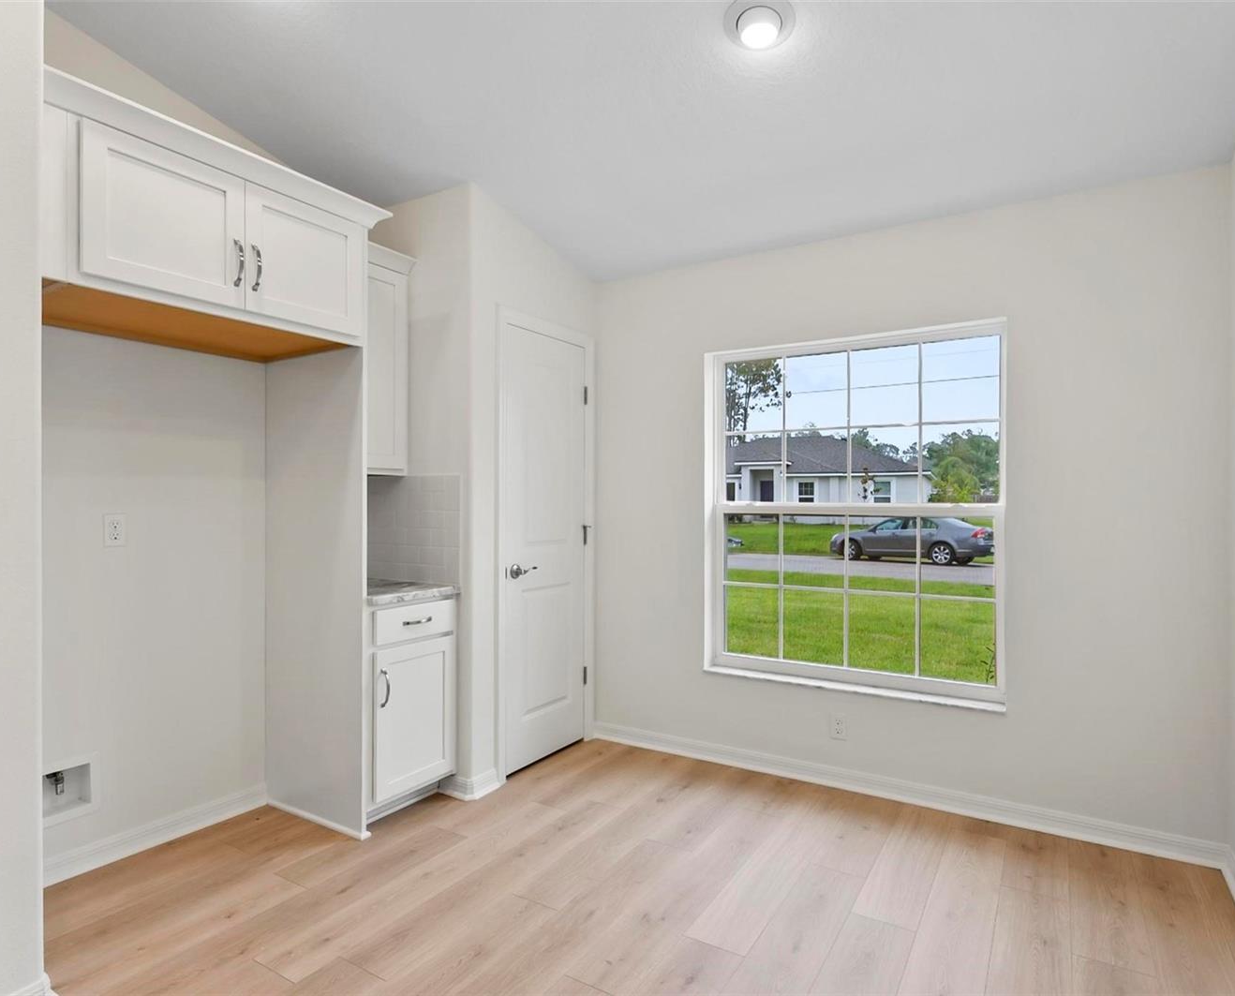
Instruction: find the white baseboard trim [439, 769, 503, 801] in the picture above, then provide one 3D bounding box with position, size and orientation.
[{"bbox_3d":[-0.639,1.233,2.918,0.190,0.090,0.185,0,0,33],"label":"white baseboard trim"}]

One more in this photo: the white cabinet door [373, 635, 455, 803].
[{"bbox_3d":[-0.810,0.883,2.690,0.022,0.580,0.390,0,0,33],"label":"white cabinet door"}]

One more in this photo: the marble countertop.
[{"bbox_3d":[-1.070,0.390,2.850,0.635,0.038,0.440,0,0,33],"label":"marble countertop"}]

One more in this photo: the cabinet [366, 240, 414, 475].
[{"bbox_3d":[-1.184,-0.588,2.921,0.355,0.975,0.440,0,0,33],"label":"cabinet"}]

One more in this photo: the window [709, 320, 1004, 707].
[{"bbox_3d":[1.000,0.069,2.970,1.270,1.547,0.120,0,0,30],"label":"window"}]

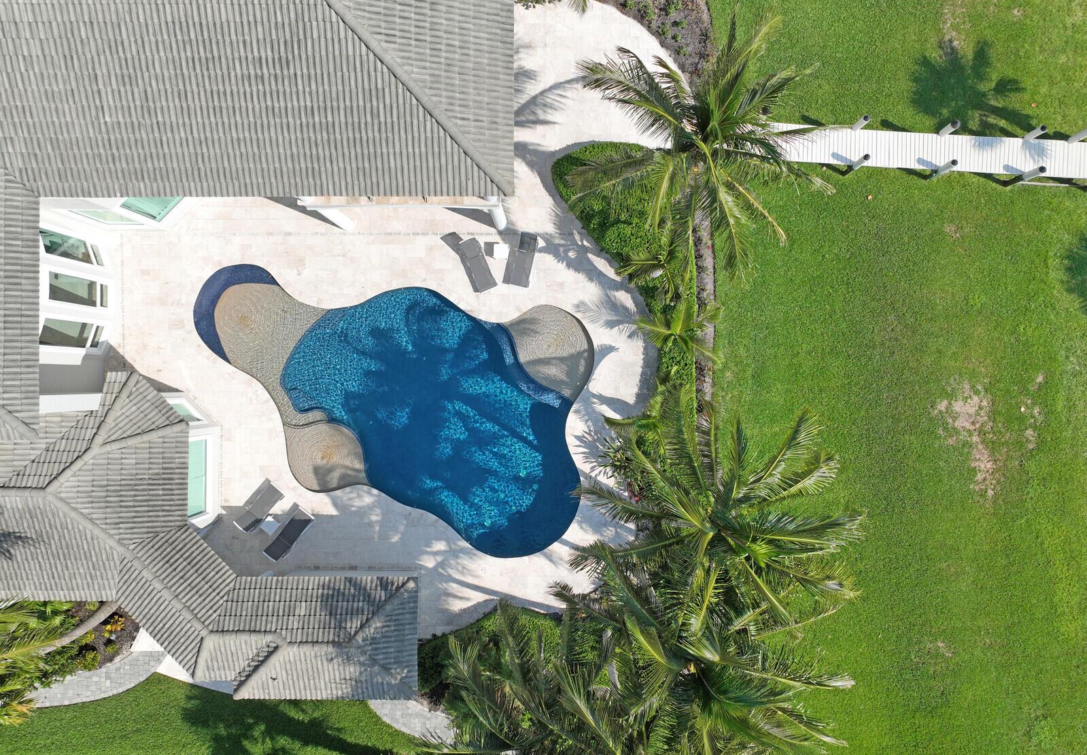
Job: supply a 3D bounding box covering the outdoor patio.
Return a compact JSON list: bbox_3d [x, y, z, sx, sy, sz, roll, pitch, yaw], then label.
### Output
[{"bbox_3d":[-3.500,-2.000,25.750,19.200,0.400,21.600,0,90,0],"label":"outdoor patio"}]

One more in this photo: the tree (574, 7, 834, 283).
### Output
[{"bbox_3d":[3.900,-5.700,21.500,6.600,8.600,6.900,0,90,0],"label":"tree"}]

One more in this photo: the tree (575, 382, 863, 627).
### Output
[{"bbox_3d":[4.000,2.950,20.600,6.500,10.200,5.700,0,90,0],"label":"tree"}]

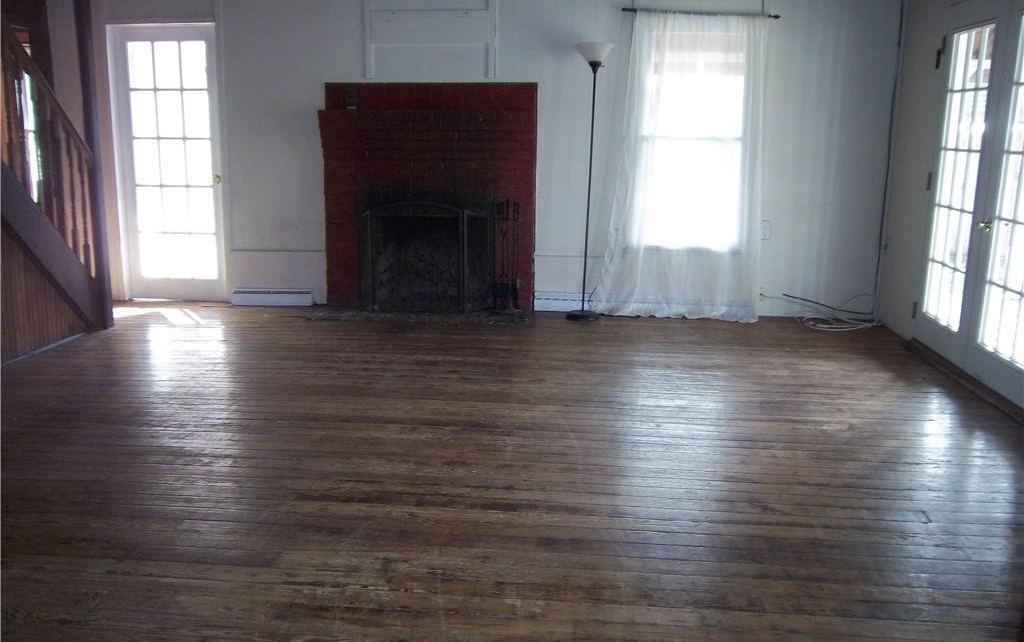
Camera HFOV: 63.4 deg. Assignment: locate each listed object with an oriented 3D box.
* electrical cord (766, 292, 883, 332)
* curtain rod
[{"bbox_3d":[2.198,-0.070,5.788,0.770,0.215,0.330,2,13,5],"label":"electrical cord"},{"bbox_3d":[1.265,-2.059,5.547,1.043,0.040,0.070,5,13,5],"label":"curtain rod"}]

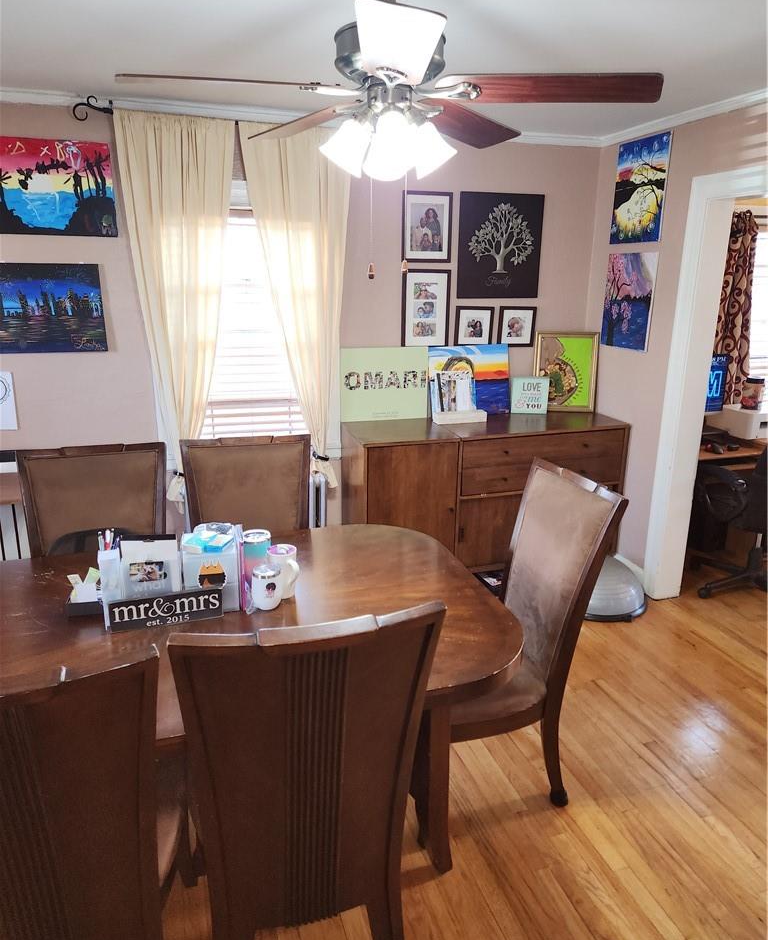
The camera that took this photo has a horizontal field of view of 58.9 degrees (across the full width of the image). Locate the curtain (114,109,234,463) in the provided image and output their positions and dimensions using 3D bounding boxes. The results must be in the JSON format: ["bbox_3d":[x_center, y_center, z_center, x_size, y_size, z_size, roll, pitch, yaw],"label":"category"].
[{"bbox_3d":[-0.931,-0.765,3.283,0.529,1.721,0.110,-5,17,-18],"label":"curtain"}]

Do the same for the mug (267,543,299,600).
[{"bbox_3d":[-0.297,0.312,2.067,0.123,0.145,0.091,14,21,39],"label":"mug"}]

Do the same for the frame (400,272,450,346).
[{"bbox_3d":[0.237,-0.901,3.805,0.284,0.419,0.020,-5,17,-18],"label":"frame"}]

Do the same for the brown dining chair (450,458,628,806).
[{"bbox_3d":[0.336,0.571,2.334,0.670,1.080,0.540,-5,17,-17],"label":"brown dining chair"}]

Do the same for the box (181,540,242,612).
[{"bbox_3d":[-0.507,0.310,2.004,0.152,0.180,0.130,-3,17,-13],"label":"box"}]

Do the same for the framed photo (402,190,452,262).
[{"bbox_3d":[0.229,-1.292,3.629,0.285,0.355,0.022,-5,17,-18],"label":"framed photo"}]

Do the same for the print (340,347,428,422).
[{"bbox_3d":[0.009,-0.469,3.726,0.510,0.408,0.030,-5,12,-18],"label":"print"}]

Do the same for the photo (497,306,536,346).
[{"bbox_3d":[0.771,-0.831,3.960,0.237,0.224,0.020,-5,17,-18],"label":"photo"}]

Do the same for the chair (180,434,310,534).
[{"bbox_3d":[-0.497,0.477,2.648,0.530,1.080,0.670,-3,17,-12],"label":"chair"}]

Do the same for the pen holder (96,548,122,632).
[{"bbox_3d":[-0.746,0.328,1.879,0.056,0.210,0.070,-5,17,-18],"label":"pen holder"}]

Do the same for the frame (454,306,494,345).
[{"bbox_3d":[0.522,-0.824,3.928,0.240,0.228,0.020,-5,17,-18],"label":"frame"}]

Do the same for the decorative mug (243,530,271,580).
[{"bbox_3d":[-0.405,0.293,2.176,0.088,0.175,0.088,-5,17,-18],"label":"decorative mug"}]

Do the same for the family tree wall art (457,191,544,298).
[{"bbox_3d":[0.650,-1.243,3.792,0.512,0.553,0.028,-5,17,-18],"label":"family tree wall art"}]

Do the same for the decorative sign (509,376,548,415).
[{"bbox_3d":[0.882,-0.434,4.064,0.205,0.225,0.035,1,16,1],"label":"decorative sign"}]

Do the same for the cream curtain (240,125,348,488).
[{"bbox_3d":[-0.440,-0.775,3.539,0.540,1.830,0.100,-5,17,-18],"label":"cream curtain"}]

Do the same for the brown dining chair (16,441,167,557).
[{"bbox_3d":[-0.998,0.515,2.396,0.510,1.080,0.630,-4,17,-16],"label":"brown dining chair"}]

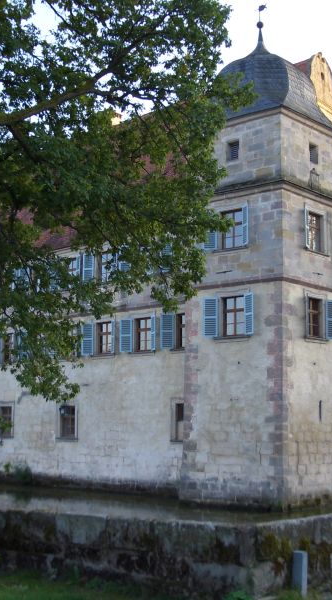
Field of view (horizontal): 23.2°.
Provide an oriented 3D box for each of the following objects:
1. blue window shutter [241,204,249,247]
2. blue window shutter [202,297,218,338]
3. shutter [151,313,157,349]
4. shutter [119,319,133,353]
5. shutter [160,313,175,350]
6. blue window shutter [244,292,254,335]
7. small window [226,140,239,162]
[{"bbox_3d":[3.168,-3.000,32.317,0.050,1.607,0.579,6,-11,-27],"label":"blue window shutter"},{"bbox_3d":[1.810,0.711,32.758,0.572,1.626,0.050,-2,-10,18],"label":"blue window shutter"},{"bbox_3d":[-0.604,1.535,37.590,0.050,1.629,0.658,6,-11,-27],"label":"shutter"},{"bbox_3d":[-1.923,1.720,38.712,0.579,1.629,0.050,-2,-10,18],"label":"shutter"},{"bbox_3d":[0.067,1.446,37.101,0.625,1.655,0.050,-3,-11,25],"label":"shutter"},{"bbox_3d":[3.236,0.524,31.638,0.050,1.686,0.626,8,-12,-34],"label":"blue window shutter"},{"bbox_3d":[2.819,-6.163,33.538,0.599,0.890,0.150,-7,-13,39],"label":"small window"}]

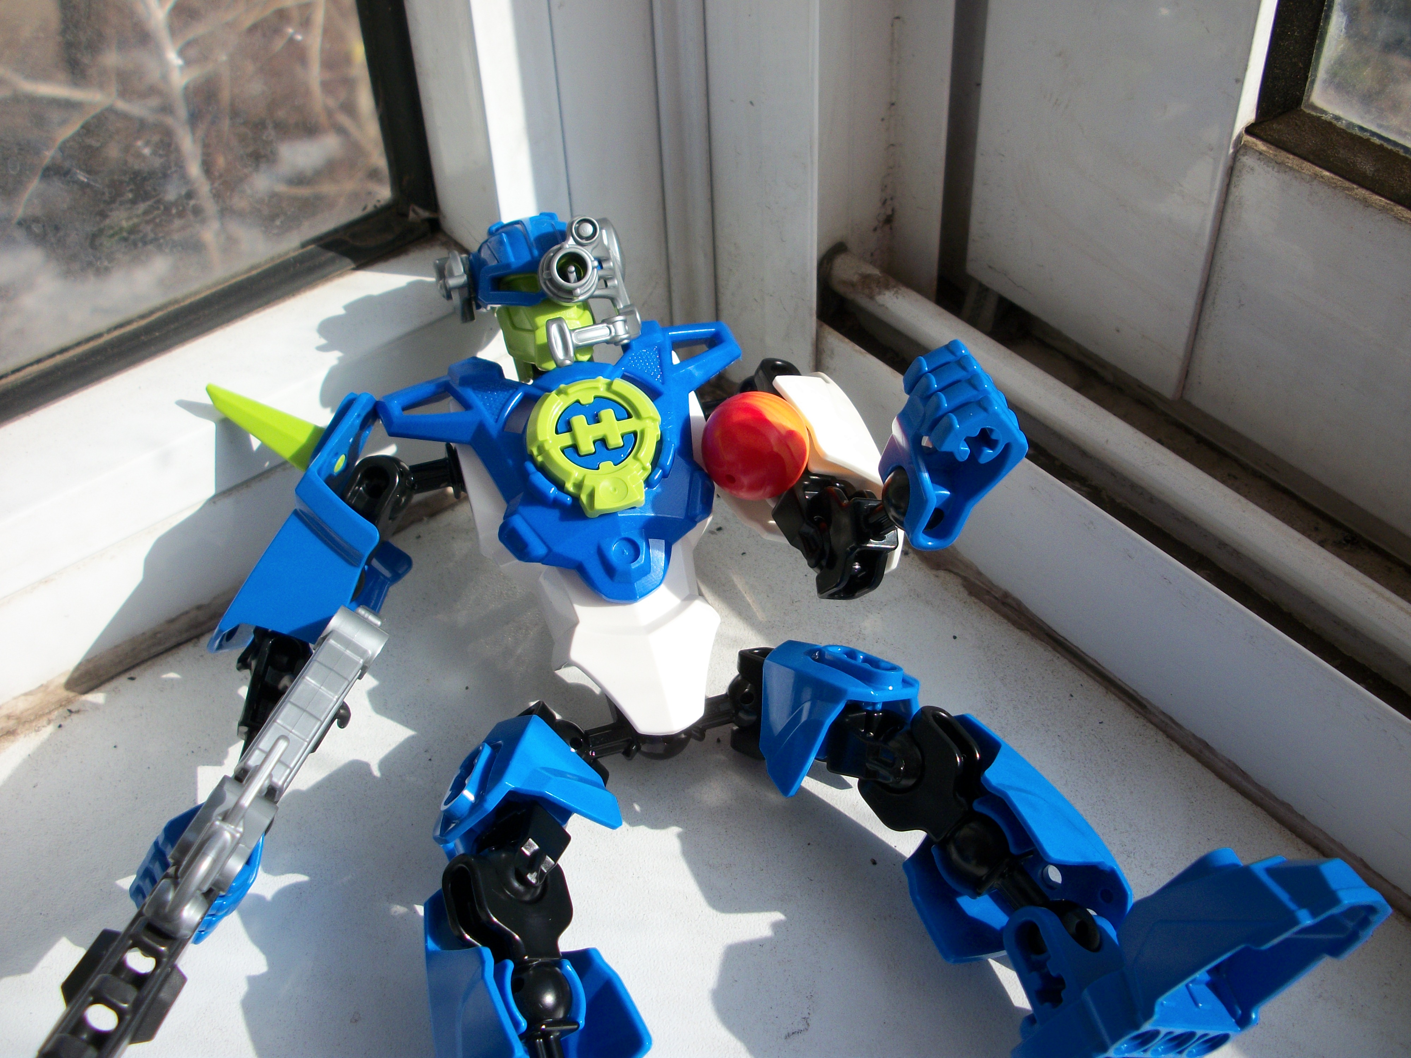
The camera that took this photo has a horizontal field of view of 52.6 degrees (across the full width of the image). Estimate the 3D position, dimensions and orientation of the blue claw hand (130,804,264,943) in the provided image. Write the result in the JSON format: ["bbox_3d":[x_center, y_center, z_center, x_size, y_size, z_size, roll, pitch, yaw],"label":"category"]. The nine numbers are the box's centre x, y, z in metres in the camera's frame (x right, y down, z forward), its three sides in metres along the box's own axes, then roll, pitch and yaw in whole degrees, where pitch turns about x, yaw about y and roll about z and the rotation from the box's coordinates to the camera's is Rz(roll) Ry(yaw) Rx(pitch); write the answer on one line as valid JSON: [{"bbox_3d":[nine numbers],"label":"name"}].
[{"bbox_3d":[-0.079,0.054,0.222,0.015,0.016,0.021,17,51,24],"label":"blue claw hand"}]

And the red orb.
[{"bbox_3d":[0.008,-0.013,0.220,0.017,0.017,0.017,-3,38,0],"label":"red orb"}]

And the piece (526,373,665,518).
[{"bbox_3d":[-0.017,-0.013,0.225,0.020,0.006,0.022,-11,72,-10],"label":"piece"}]

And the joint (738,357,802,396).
[{"bbox_3d":[0.011,-0.025,0.238,0.011,0.010,0.009,-11,72,-10],"label":"joint"}]

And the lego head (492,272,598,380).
[{"bbox_3d":[-0.027,-0.035,0.236,0.016,0.019,0.017,-10,6,-19],"label":"lego head"}]

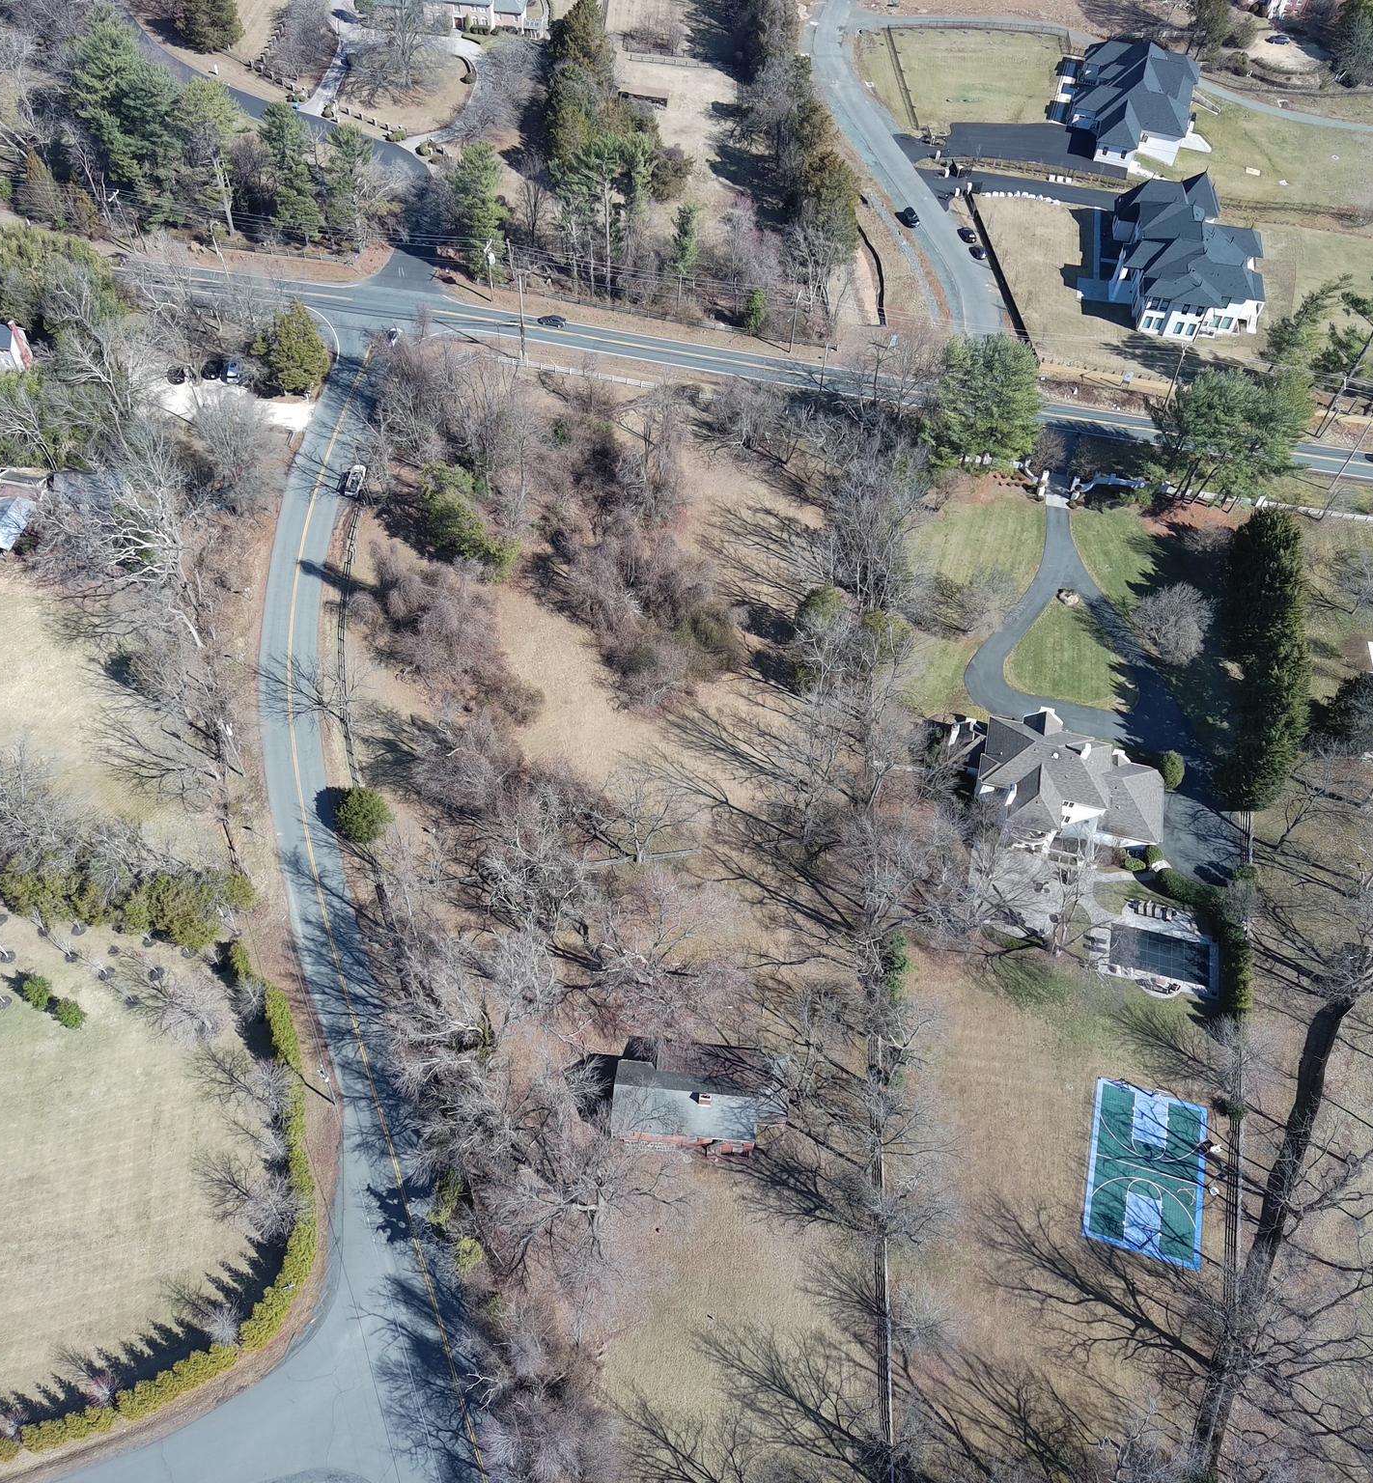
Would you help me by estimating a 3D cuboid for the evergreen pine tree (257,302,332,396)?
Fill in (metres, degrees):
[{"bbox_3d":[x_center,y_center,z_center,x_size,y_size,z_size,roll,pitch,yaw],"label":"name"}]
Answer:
[{"bbox_3d":[-58.390,-60.160,199.200,9.620,13.550,9.620,7,53,0],"label":"evergreen pine tree"}]

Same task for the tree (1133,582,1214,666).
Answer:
[{"bbox_3d":[66.680,-15.880,180.170,10.800,9.300,10.800,6,53,0],"label":"tree"}]

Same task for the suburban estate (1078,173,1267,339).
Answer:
[{"bbox_3d":[90.490,-85.820,232.500,21.000,11.500,28.000,15,54,7],"label":"suburban estate"}]

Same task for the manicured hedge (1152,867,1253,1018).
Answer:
[{"bbox_3d":[59.770,23.020,153.140,11.780,4.220,16.490,16,54,7],"label":"manicured hedge"}]

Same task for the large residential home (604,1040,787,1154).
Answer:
[{"bbox_3d":[0.410,38.060,137.580,15.500,5.200,9.500,4,53,-1],"label":"large residential home"}]

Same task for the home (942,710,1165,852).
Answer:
[{"bbox_3d":[46.120,5.210,162.990,24.500,9.200,14.500,12,54,4],"label":"home"}]

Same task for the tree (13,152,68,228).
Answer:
[{"bbox_3d":[-109.150,-93.240,221.320,6.300,13.300,6.300,6,53,0],"label":"tree"}]

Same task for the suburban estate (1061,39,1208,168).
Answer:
[{"bbox_3d":[90.920,-128.920,264.790,20.500,11.000,27.000,16,54,7],"label":"suburban estate"}]

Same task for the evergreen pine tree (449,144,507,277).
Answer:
[{"bbox_3d":[-33.420,-86.840,216.140,9.030,21.890,9.030,7,53,0],"label":"evergreen pine tree"}]

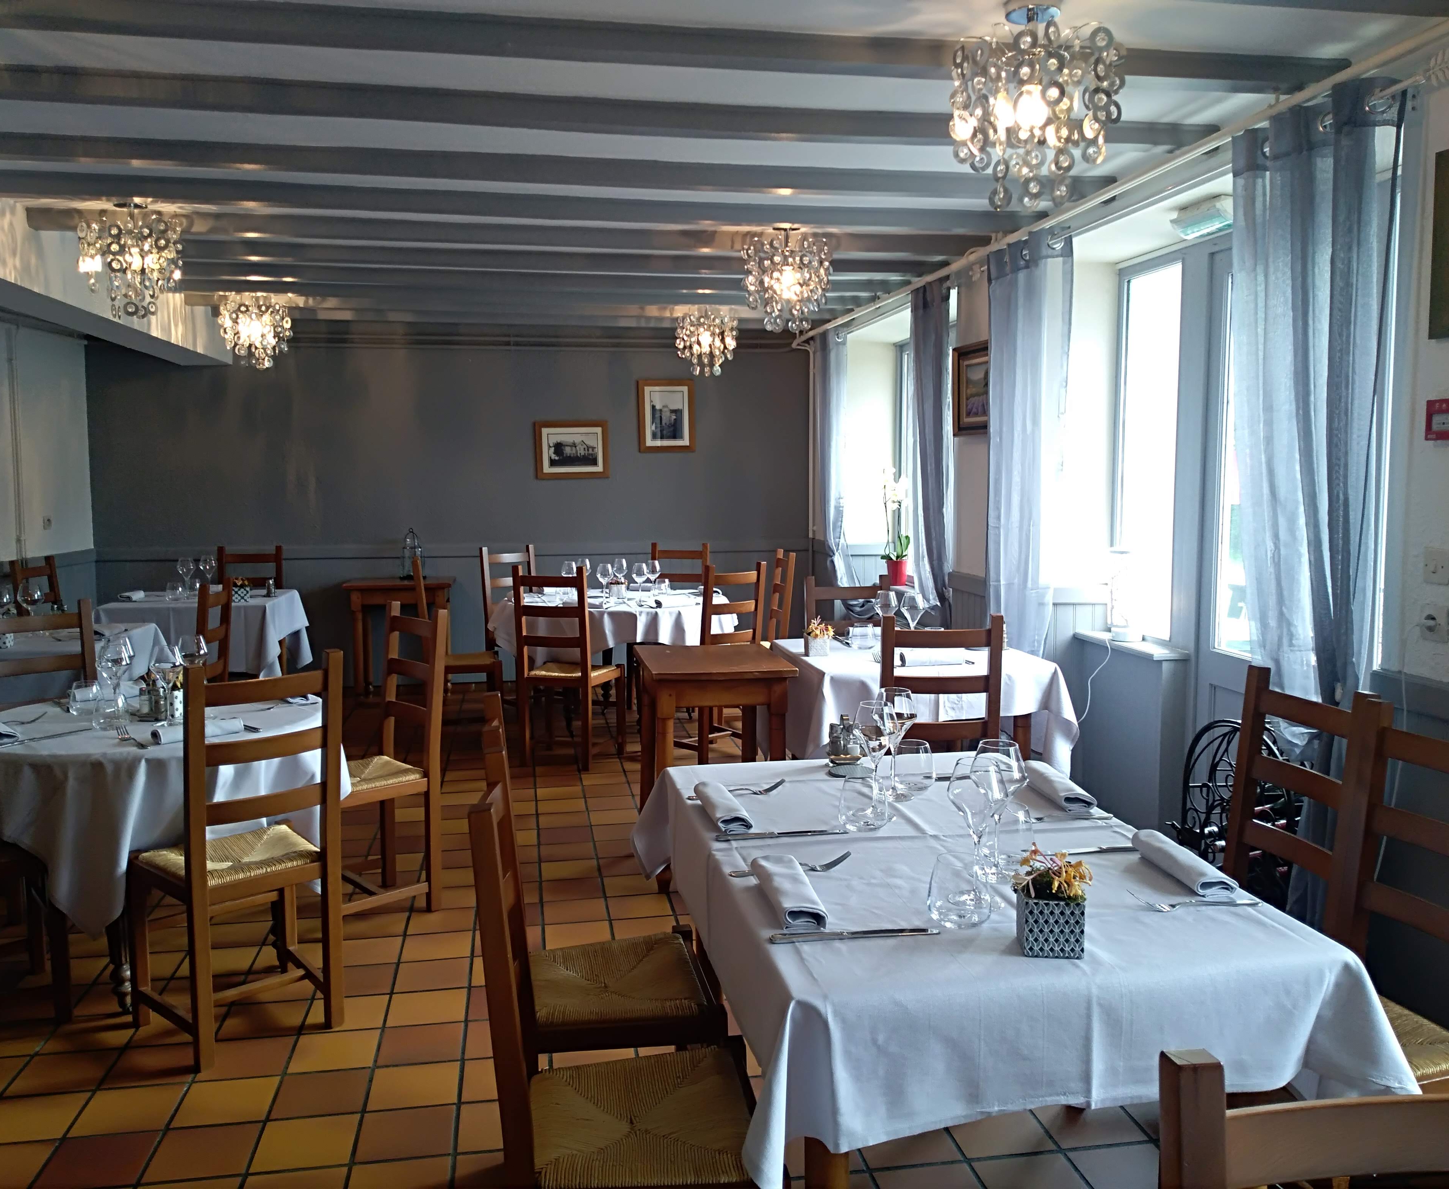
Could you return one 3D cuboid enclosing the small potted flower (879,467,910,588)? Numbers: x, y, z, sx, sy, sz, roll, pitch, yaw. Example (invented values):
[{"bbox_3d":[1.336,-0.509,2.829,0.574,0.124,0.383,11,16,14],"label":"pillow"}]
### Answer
[{"bbox_3d":[0.946,-0.372,6.521,0.165,0.650,0.165,-1,6,-10],"label":"small potted flower"}]

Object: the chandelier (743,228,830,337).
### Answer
[{"bbox_3d":[0.254,-1.267,4.799,0.380,0.420,0.380,0,6,0],"label":"chandelier"}]

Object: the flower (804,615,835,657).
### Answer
[{"bbox_3d":[0.368,0.148,4.593,0.110,0.150,0.110,-1,6,-10],"label":"flower"}]

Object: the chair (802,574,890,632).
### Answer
[{"bbox_3d":[0.561,0.434,4.855,0.440,0.980,0.470,-2,7,-14],"label":"chair"}]

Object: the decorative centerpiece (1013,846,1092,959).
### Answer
[{"bbox_3d":[0.460,0.429,1.686,0.103,0.142,0.098,0,6,4],"label":"decorative centerpiece"}]

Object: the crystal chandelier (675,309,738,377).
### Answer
[{"bbox_3d":[-0.109,-1.474,6.904,0.375,0.420,0.375,-1,6,-10],"label":"crystal chandelier"}]

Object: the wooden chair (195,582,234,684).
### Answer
[{"bbox_3d":[-2.349,0.443,5.065,0.450,0.985,0.440,-1,6,-6],"label":"wooden chair"}]

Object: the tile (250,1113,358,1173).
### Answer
[{"bbox_3d":[-0.900,1.190,2.573,0.200,0.012,0.200,-1,6,-10],"label":"tile"}]

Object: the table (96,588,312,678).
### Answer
[{"bbox_3d":[-2.745,0.392,6.369,0.860,0.748,0.800,-1,6,-10],"label":"table"}]

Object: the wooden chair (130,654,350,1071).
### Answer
[{"bbox_3d":[-1.215,0.622,3.003,0.420,0.972,0.419,-6,8,-43],"label":"wooden chair"}]

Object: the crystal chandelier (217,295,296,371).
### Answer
[{"bbox_3d":[-2.456,-1.392,6.231,0.370,0.420,0.370,-1,6,-10],"label":"crystal chandelier"}]

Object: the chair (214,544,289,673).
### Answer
[{"bbox_3d":[-2.823,0.209,7.088,0.420,0.972,0.419,-2,6,-13],"label":"chair"}]

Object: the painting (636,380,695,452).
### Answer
[{"bbox_3d":[-0.389,-1.192,7.959,0.392,0.476,0.025,-1,6,-10],"label":"painting"}]

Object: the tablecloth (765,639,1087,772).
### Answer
[{"bbox_3d":[0.709,0.584,4.544,0.910,0.748,0.810,-2,6,-13],"label":"tablecloth"}]

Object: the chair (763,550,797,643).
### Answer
[{"bbox_3d":[0.159,0.247,6.951,0.450,0.985,0.440,-1,6,-10],"label":"chair"}]

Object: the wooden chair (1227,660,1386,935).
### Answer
[{"bbox_3d":[1.074,0.680,2.622,0.470,0.980,0.440,-2,6,-12],"label":"wooden chair"}]

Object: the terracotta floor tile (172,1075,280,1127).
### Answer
[{"bbox_3d":[-1.122,1.147,2.687,0.200,0.010,0.200,-1,6,-10],"label":"terracotta floor tile"}]

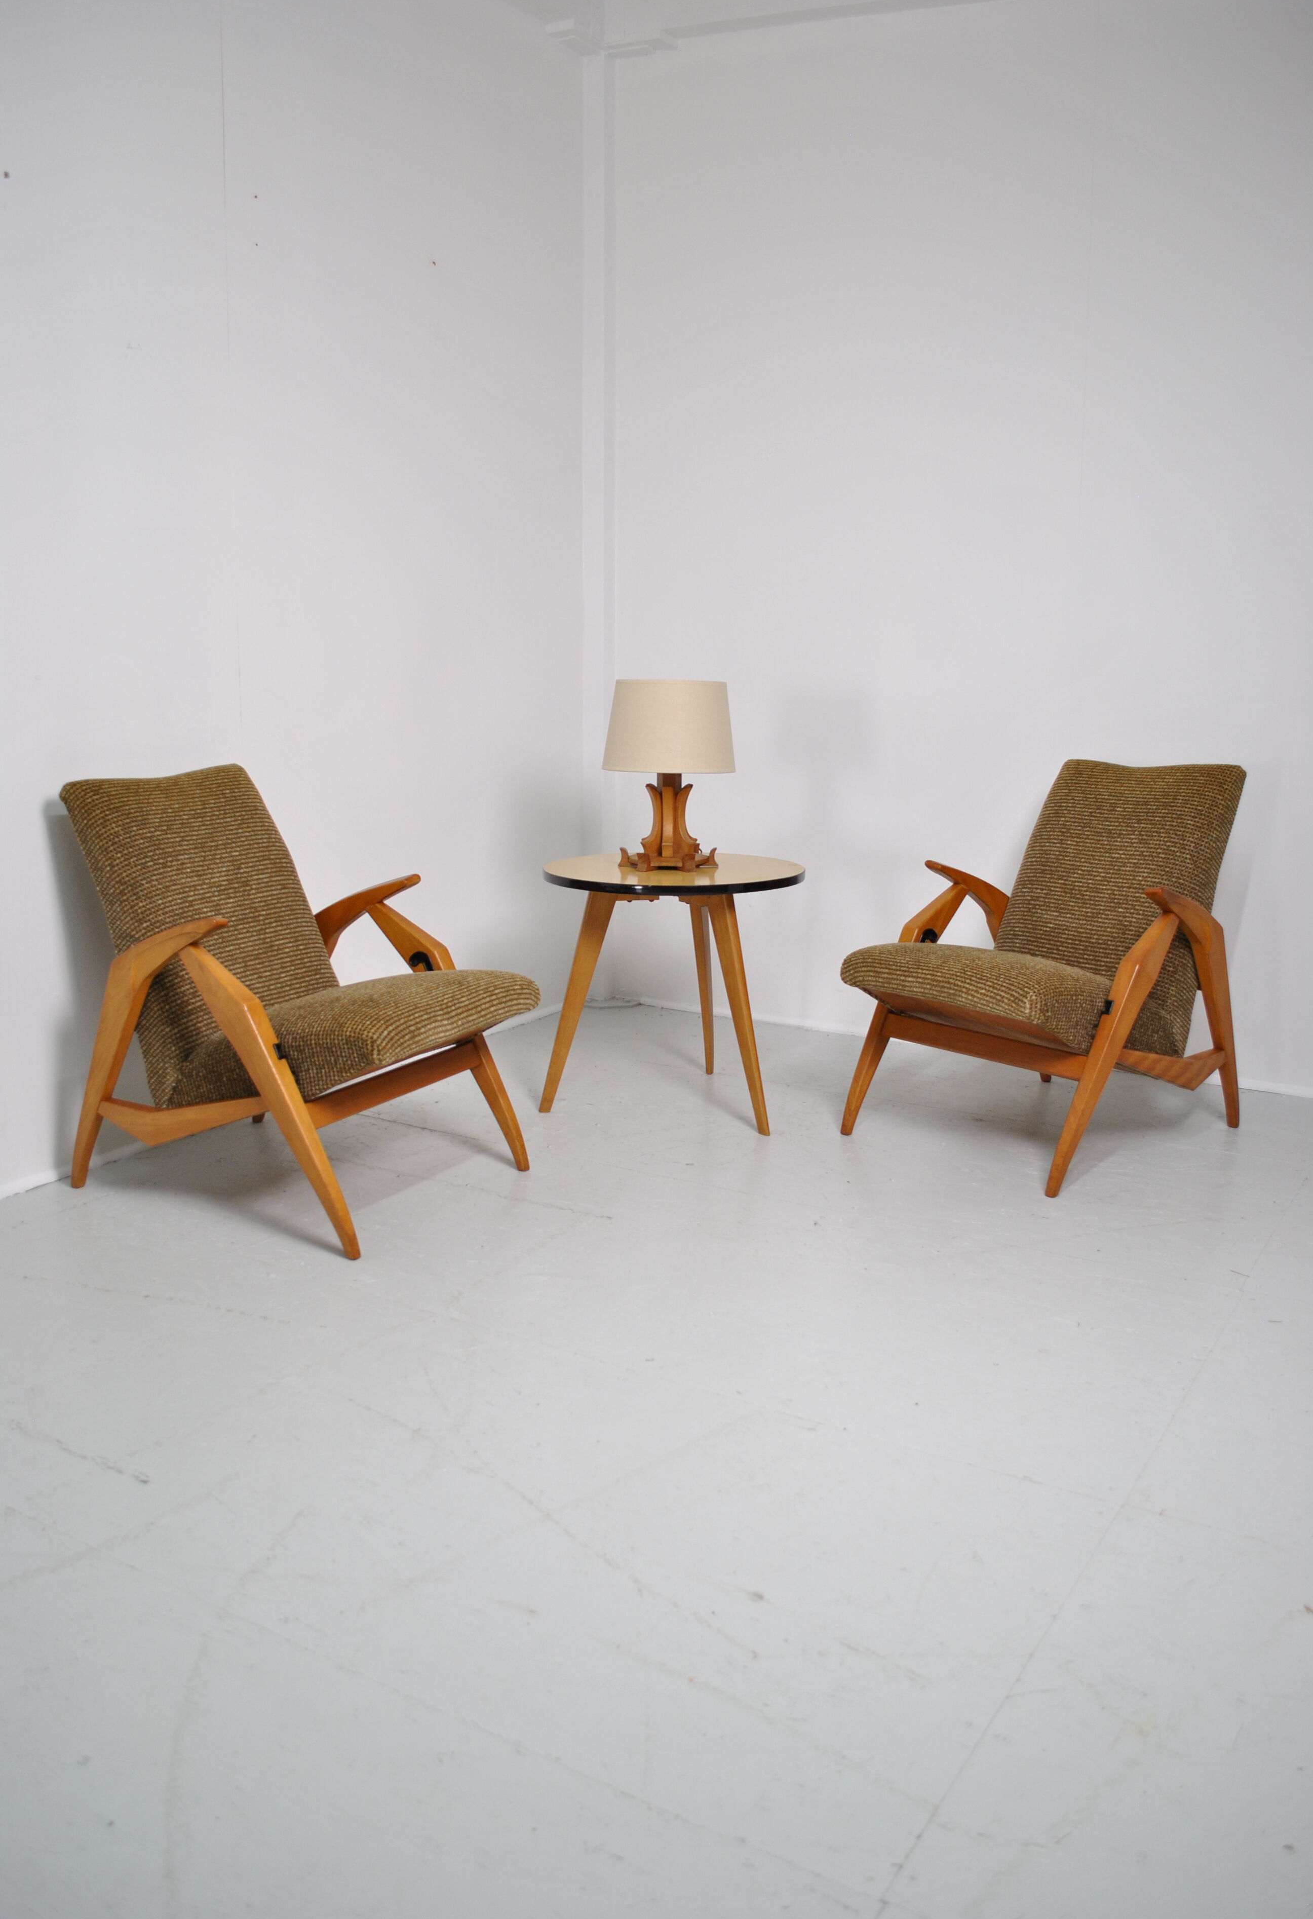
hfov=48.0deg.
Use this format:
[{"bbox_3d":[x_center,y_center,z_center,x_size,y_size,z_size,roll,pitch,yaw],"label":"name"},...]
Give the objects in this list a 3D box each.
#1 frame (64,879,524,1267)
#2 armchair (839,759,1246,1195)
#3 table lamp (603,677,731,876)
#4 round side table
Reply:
[{"bbox_3d":[-0.736,0.157,3.019,0.775,0.612,0.597,6,12,29],"label":"frame"},{"bbox_3d":[0.877,-0.011,3.332,0.847,0.842,0.597,-9,14,-40],"label":"armchair"},{"bbox_3d":[0.033,-0.441,3.519,0.318,0.441,0.318,0,11,0],"label":"table lamp"},{"bbox_3d":[0.042,0.071,3.572,0.634,0.585,0.634,0,11,0],"label":"round side table"}]

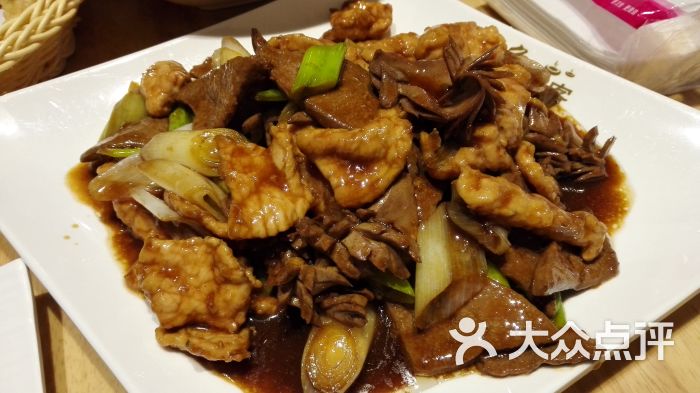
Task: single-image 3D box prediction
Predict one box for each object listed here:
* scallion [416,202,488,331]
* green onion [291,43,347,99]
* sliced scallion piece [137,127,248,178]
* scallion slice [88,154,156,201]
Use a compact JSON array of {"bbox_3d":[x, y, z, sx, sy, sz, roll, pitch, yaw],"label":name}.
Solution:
[{"bbox_3d":[0.042,0.029,0.219,0.026,0.014,0.048,13,72,4],"label":"scallion"},{"bbox_3d":[-0.018,-0.072,0.297,0.021,0.009,0.032,25,74,8],"label":"green onion"},{"bbox_3d":[-0.082,-0.023,0.270,0.049,0.016,0.019,7,57,4],"label":"sliced scallion piece"},{"bbox_3d":[-0.116,-0.010,0.265,0.035,0.011,0.017,-29,62,-18],"label":"scallion slice"}]

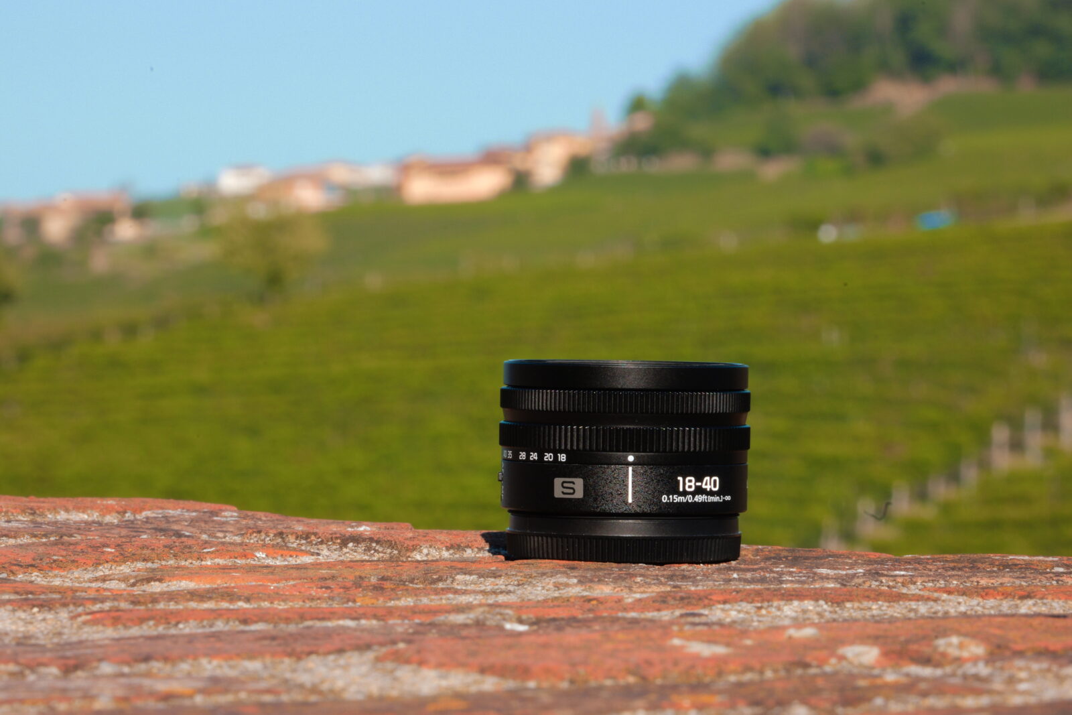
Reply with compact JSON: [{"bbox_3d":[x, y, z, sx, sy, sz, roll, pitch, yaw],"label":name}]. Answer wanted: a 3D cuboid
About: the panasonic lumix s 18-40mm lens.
[{"bbox_3d":[0.024,0.028,1.605,0.068,0.052,0.068,1,1,-2],"label":"panasonic lumix s 18-40mm lens"}]

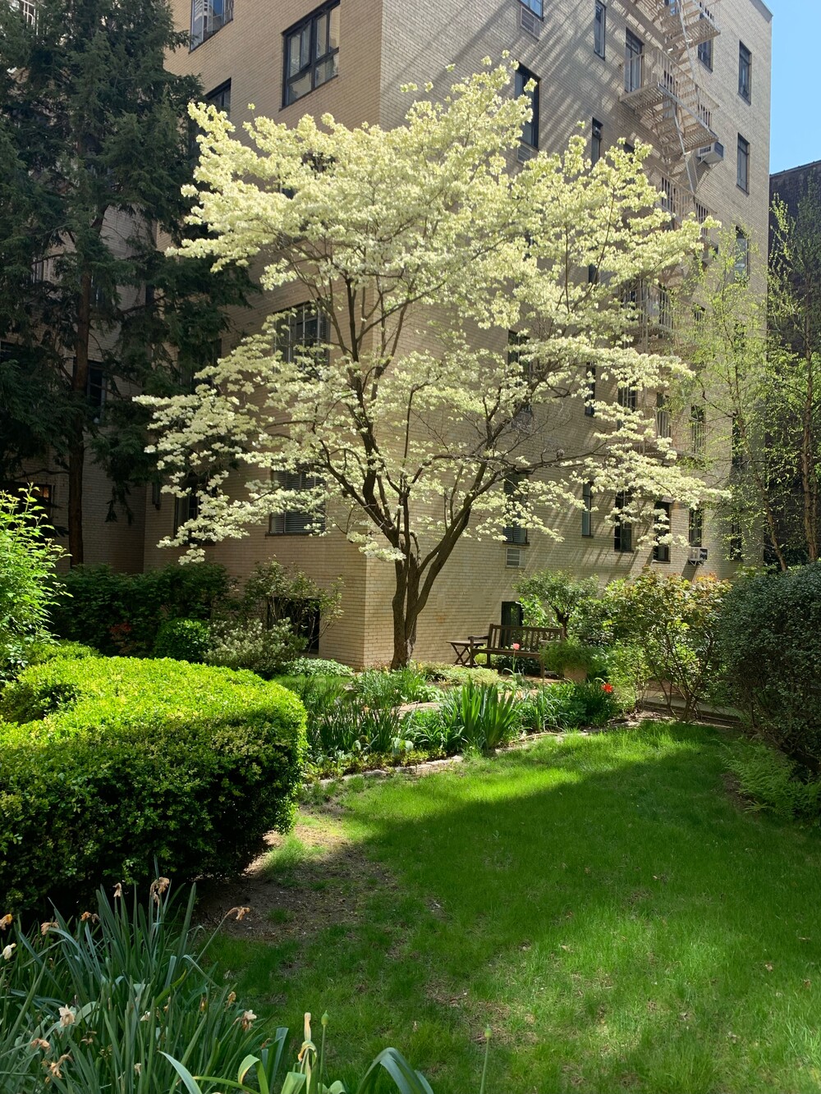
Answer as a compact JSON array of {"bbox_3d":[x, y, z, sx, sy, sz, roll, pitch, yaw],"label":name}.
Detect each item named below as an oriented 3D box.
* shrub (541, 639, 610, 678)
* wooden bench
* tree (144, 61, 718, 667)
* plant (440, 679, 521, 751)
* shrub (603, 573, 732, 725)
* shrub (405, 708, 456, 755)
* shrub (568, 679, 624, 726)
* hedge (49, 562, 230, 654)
[{"bbox_3d":[2.603,1.785,13.000,1.050,0.660,0.900,1,-1,0],"label":"shrub"},{"bbox_3d":[1.874,1.767,14.347,1.360,0.860,0.620,1,-1,36],"label":"wooden bench"},{"bbox_3d":[0.389,-2.893,13.600,9.000,9.900,7.800,1,-1,0],"label":"tree"},{"bbox_3d":[0.674,1.621,7.950,0.750,0.680,0.620,1,-1,0],"label":"plant"},{"bbox_3d":[3.116,1.212,10.000,1.420,1.750,1.300,1,-1,0],"label":"shrub"},{"bbox_3d":[0.189,1.762,7.900,0.460,0.430,0.440,1,-1,0],"label":"shrub"},{"bbox_3d":[2.146,1.803,9.550,0.600,0.520,0.550,1,-1,0],"label":"shrub"},{"bbox_3d":[-5.619,1.214,16.800,3.700,1.750,1.500,2,-1,-9],"label":"hedge"}]

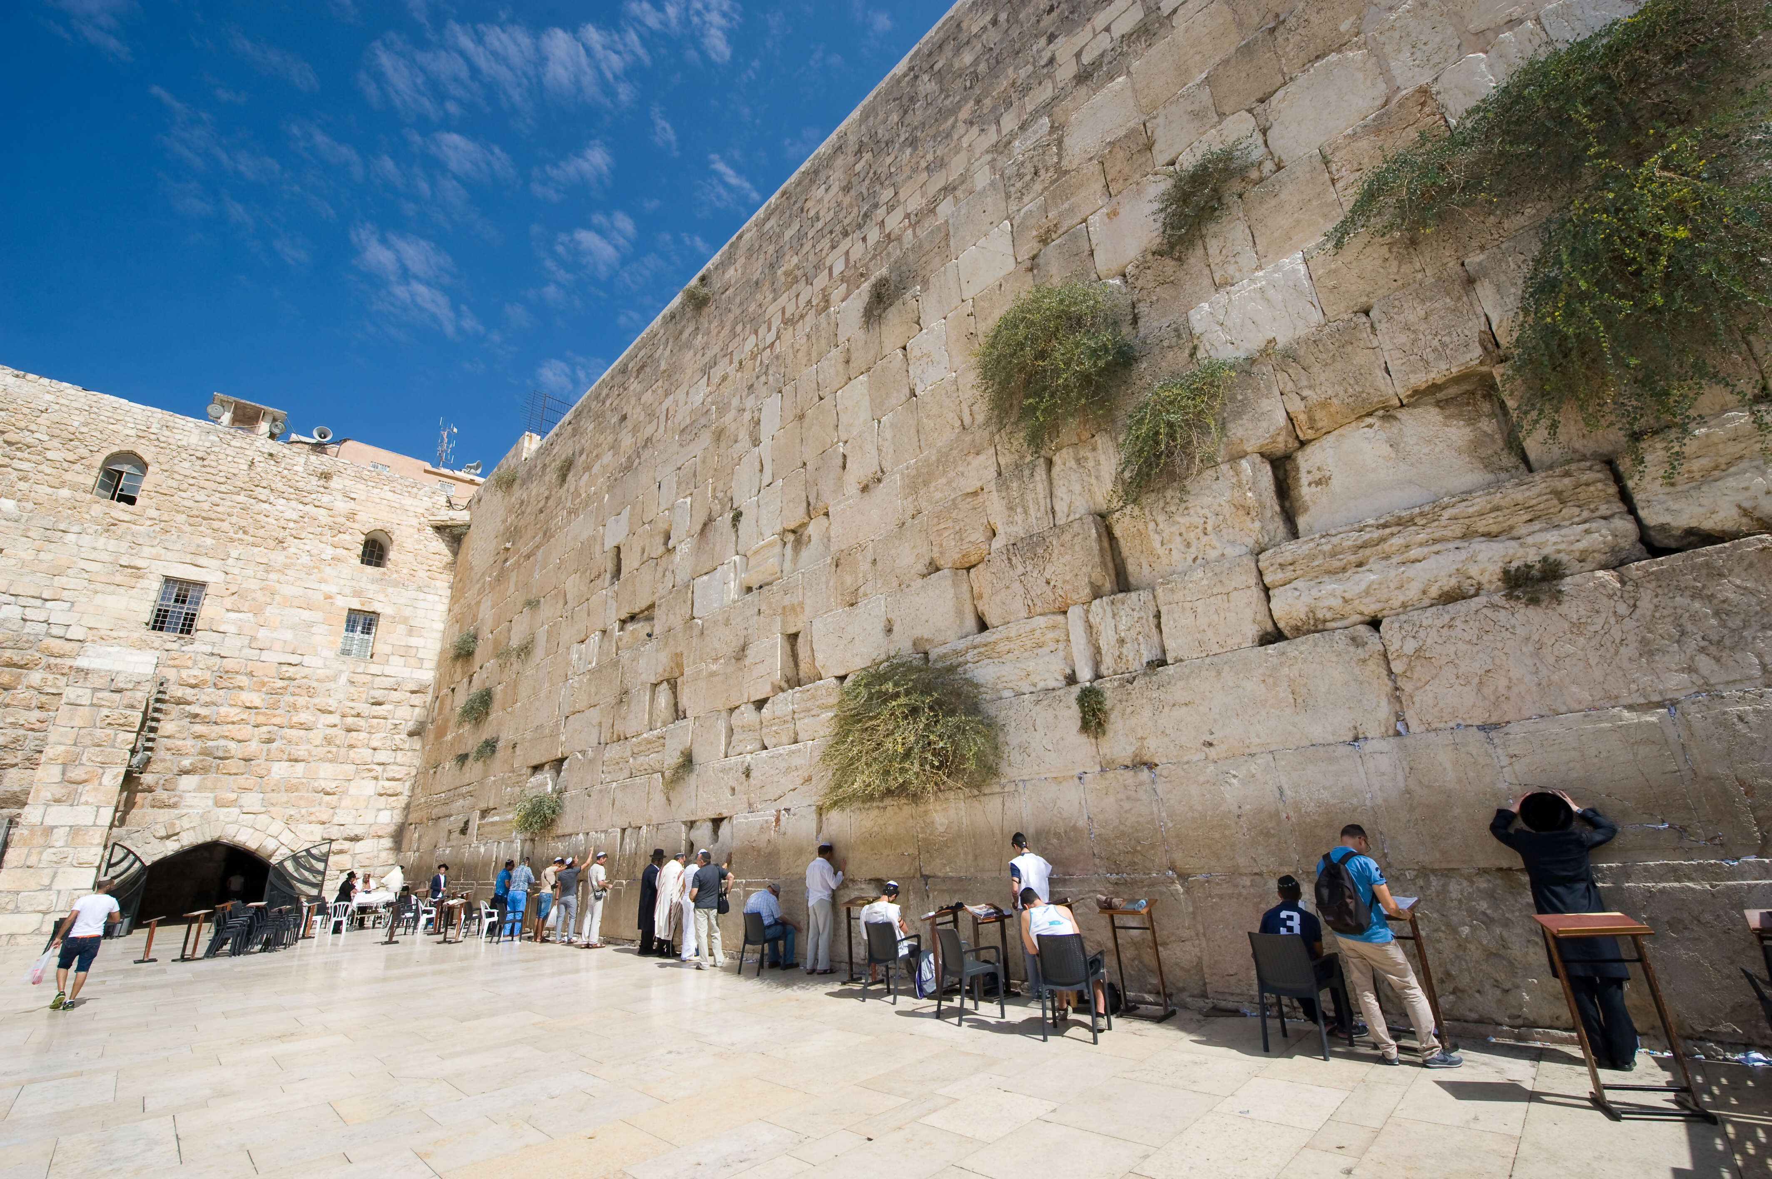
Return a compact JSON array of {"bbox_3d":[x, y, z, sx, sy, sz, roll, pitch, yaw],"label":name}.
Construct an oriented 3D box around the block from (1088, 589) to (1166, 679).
[{"bbox_3d":[3.150,0.622,8.621,0.869,0.950,0.650,-21,-27,40],"label":"block"}]

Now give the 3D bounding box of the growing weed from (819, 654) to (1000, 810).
[{"bbox_3d":[0.299,2.091,10.299,2.600,2.100,1.000,-21,-27,40],"label":"growing weed"}]

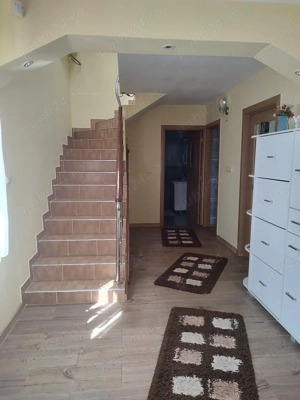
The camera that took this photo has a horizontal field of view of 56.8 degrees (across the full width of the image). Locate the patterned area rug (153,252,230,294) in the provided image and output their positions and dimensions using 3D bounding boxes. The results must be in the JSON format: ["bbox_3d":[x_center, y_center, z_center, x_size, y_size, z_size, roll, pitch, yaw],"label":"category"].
[{"bbox_3d":[0.573,0.872,3.483,0.598,0.025,1.137,4,10,26],"label":"patterned area rug"}]

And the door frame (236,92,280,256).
[{"bbox_3d":[1.352,-0.152,3.478,0.108,2.044,0.911,-1,9,-5],"label":"door frame"}]

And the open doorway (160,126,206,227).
[{"bbox_3d":[0.667,-0.486,5.720,0.904,2.038,0.147,-1,9,-5],"label":"open doorway"}]

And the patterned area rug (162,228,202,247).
[{"bbox_3d":[0.521,0.651,4.935,0.613,0.025,1.117,0,9,1],"label":"patterned area rug"}]

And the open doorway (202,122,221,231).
[{"bbox_3d":[1.206,-0.425,5.302,0.147,2.038,0.837,-1,9,-5],"label":"open doorway"}]

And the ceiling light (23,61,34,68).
[{"bbox_3d":[-0.827,-0.928,1.886,0.075,0.025,0.075,-26,10,-1],"label":"ceiling light"}]

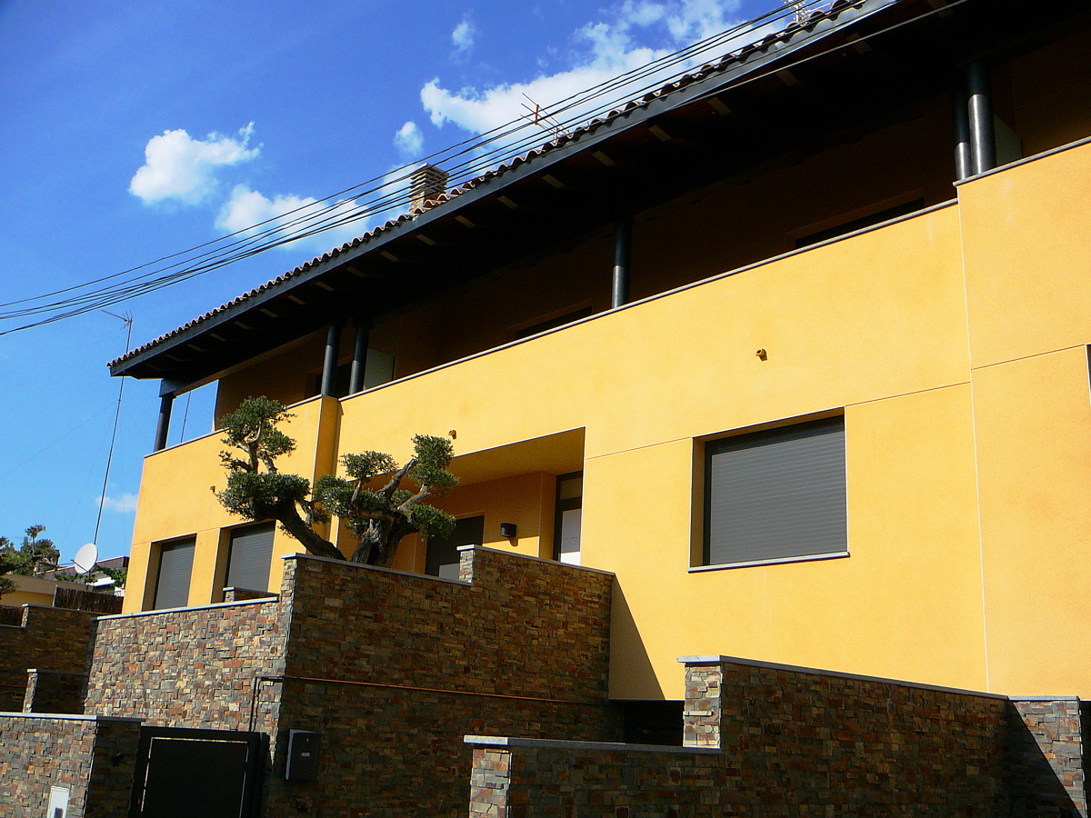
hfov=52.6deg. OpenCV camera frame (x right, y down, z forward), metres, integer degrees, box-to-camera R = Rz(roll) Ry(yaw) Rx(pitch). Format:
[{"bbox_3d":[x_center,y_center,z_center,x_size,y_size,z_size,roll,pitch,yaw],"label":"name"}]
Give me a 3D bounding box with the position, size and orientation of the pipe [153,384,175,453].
[{"bbox_3d":[-7.160,0.295,20.736,0.189,1.154,0.189,18,-22,-40],"label":"pipe"}]

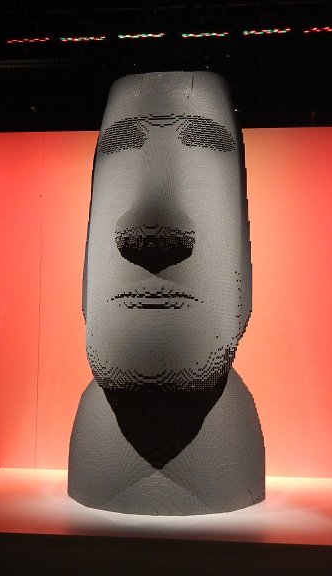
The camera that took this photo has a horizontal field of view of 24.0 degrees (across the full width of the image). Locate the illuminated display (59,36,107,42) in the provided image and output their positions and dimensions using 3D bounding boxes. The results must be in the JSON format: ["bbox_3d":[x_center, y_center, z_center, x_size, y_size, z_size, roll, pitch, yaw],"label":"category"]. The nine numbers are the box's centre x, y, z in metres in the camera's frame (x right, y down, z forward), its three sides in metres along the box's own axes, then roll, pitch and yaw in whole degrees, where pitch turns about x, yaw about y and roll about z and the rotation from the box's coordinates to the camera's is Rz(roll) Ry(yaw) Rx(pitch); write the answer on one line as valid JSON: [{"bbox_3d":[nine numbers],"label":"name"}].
[{"bbox_3d":[-0.525,-1.576,4.958,0.300,0.035,0.040,0,-5,6],"label":"illuminated display"}]

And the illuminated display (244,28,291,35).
[{"bbox_3d":[0.627,-1.583,4.830,0.300,0.035,0.040,0,-5,6],"label":"illuminated display"}]

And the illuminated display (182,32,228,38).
[{"bbox_3d":[0.246,-1.574,4.872,0.300,0.035,0.040,0,-5,6],"label":"illuminated display"}]

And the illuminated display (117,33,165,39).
[{"bbox_3d":[-0.152,-1.585,4.917,0.300,0.035,0.040,0,-5,6],"label":"illuminated display"}]

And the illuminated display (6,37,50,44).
[{"bbox_3d":[-0.877,-1.581,4.997,0.300,0.035,0.040,0,-5,6],"label":"illuminated display"}]

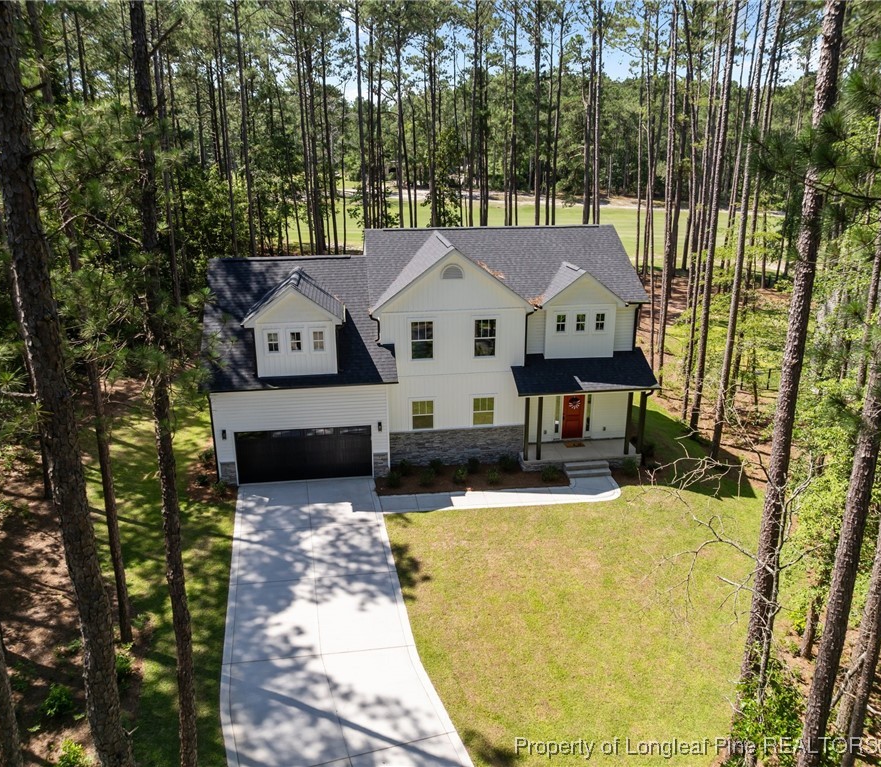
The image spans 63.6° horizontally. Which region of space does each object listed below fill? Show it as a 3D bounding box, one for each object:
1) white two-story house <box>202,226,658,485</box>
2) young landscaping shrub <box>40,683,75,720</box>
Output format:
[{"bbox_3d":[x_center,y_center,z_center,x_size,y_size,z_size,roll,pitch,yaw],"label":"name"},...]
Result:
[{"bbox_3d":[-0.707,-2.111,30.546,17.018,8.787,10.706,-3,18,-7],"label":"white two-story house"},{"bbox_3d":[-8.943,7.391,16.587,0.680,0.720,0.680,-3,18,-7],"label":"young landscaping shrub"}]

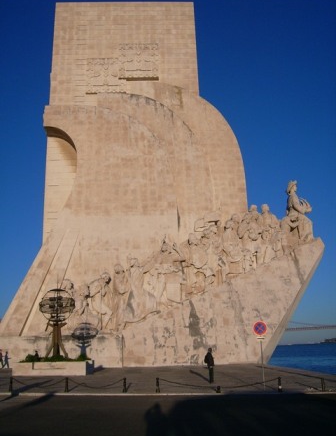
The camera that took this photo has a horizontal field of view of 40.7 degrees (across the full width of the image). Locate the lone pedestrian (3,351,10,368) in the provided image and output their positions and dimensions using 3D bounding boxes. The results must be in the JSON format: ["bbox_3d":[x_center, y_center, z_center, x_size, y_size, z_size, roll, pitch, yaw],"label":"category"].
[{"bbox_3d":[-16.410,14.442,46.085,0.800,1.655,0.500,-1,-16,0],"label":"lone pedestrian"}]

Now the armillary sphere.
[{"bbox_3d":[-8.674,8.190,35.400,2.900,5.338,2.900,-1,-16,0],"label":"armillary sphere"}]

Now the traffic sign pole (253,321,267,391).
[{"bbox_3d":[3.912,5.829,19.264,0.600,2.865,0.100,-3,-16,4],"label":"traffic sign pole"}]

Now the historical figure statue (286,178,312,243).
[{"bbox_3d":[17.230,-0.889,59.355,3.400,8.324,3.200,-1,-16,0],"label":"historical figure statue"}]

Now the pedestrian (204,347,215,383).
[{"bbox_3d":[2.195,7.748,23.793,0.550,1.758,0.500,0,-16,-5],"label":"pedestrian"}]

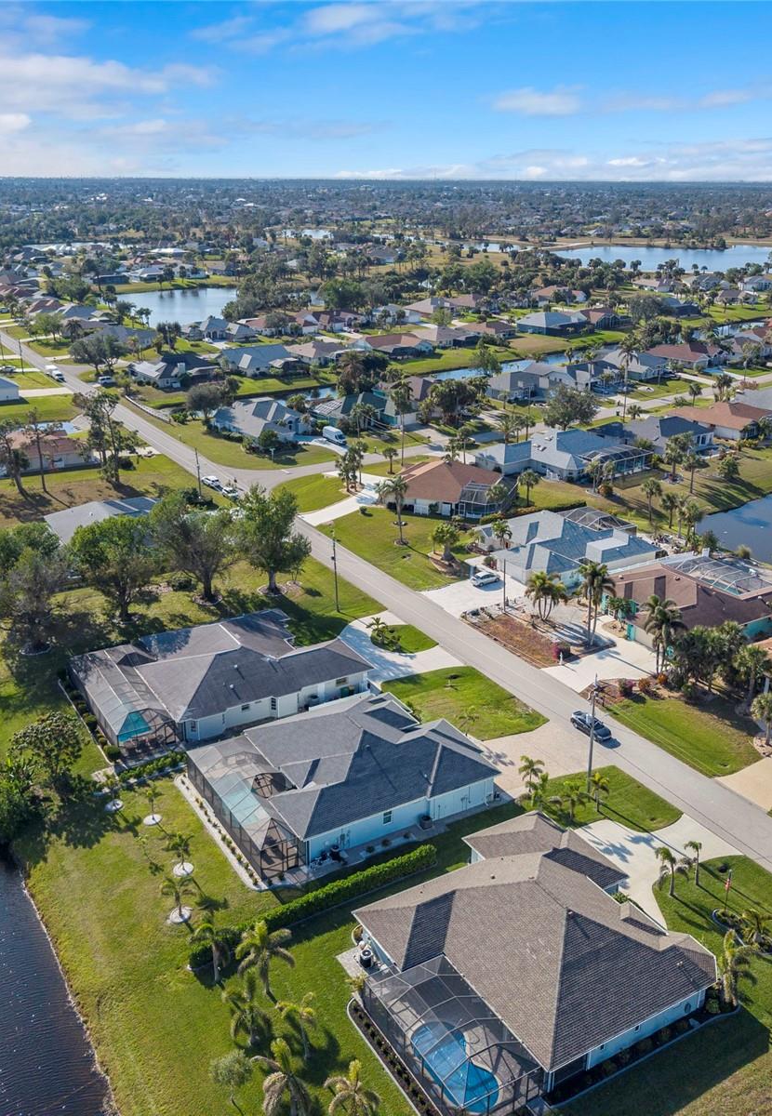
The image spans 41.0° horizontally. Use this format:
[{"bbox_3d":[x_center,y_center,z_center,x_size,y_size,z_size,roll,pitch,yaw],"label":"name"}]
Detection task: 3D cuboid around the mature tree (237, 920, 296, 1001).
[{"bbox_3d":[-7.950,26.760,69.050,4.200,5.800,4.200,0,20,0],"label":"mature tree"}]

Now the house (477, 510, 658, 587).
[{"bbox_3d":[26.378,-2.808,153.391,27.030,5.100,20.405,-11,23,-28],"label":"house"}]

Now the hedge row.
[{"bbox_3d":[-5.088,26.729,80.239,21.600,1.150,1.350,-13,24,-31],"label":"hedge row"}]

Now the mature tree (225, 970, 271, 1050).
[{"bbox_3d":[-8.811,28.982,66.061,3.100,5.700,3.100,0,20,0],"label":"mature tree"}]

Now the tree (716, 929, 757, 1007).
[{"bbox_3d":[23.893,28.102,70.133,3.100,5.900,3.500,0,20,0],"label":"tree"}]

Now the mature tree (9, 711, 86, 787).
[{"bbox_3d":[-31.173,17.681,95.252,7.000,6.400,7.000,0,20,0],"label":"mature tree"}]

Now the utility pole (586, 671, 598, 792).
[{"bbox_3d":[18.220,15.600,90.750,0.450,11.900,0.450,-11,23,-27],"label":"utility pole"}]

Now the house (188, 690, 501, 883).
[{"bbox_3d":[-4.020,18.200,92.810,23.400,5.400,18.200,-11,23,-27],"label":"house"}]

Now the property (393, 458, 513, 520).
[{"bbox_3d":[11.742,-13.133,180.786,19.000,5.300,21.300,9,22,21],"label":"property"}]

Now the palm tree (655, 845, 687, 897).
[{"bbox_3d":[21.850,23.960,79.010,2.600,4.400,2.600,0,20,0],"label":"palm tree"}]

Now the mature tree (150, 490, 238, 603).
[{"bbox_3d":[-25.257,-1.347,137.027,11.300,14.100,11.300,0,20,0],"label":"mature tree"}]

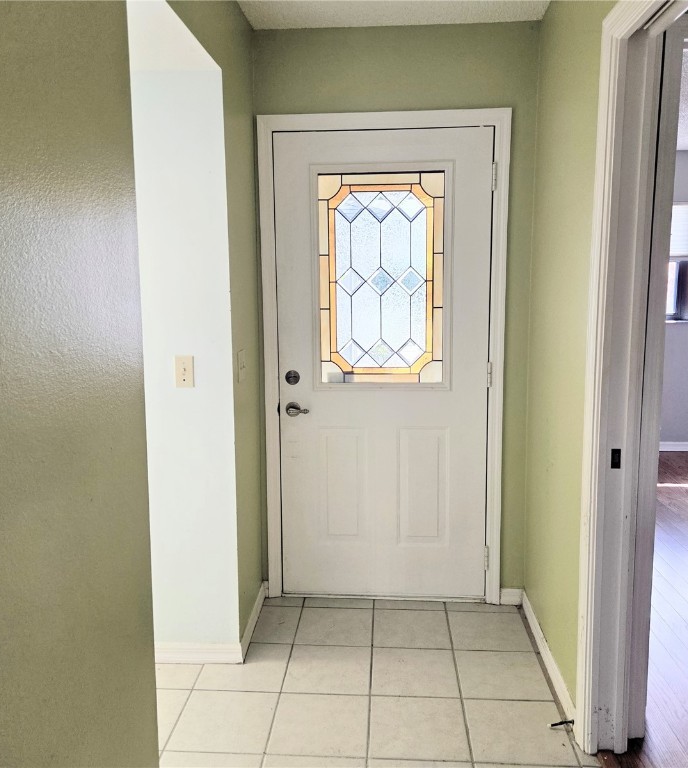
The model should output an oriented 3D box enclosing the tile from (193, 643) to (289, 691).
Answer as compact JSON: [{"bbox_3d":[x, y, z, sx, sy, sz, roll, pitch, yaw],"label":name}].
[{"bbox_3d":[-0.368,1.073,2.571,0.311,0.010,0.316,0,8,4],"label":"tile"}]

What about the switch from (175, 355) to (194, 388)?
[{"bbox_3d":[-0.574,-0.043,2.450,0.070,0.115,0.012,0,8,4],"label":"switch"}]

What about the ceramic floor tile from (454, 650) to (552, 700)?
[{"bbox_3d":[0.574,1.069,2.500,0.308,0.010,0.308,0,9,4],"label":"ceramic floor tile"}]

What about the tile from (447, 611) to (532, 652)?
[{"bbox_3d":[0.595,1.022,2.811,0.308,0.010,0.308,0,9,4],"label":"tile"}]

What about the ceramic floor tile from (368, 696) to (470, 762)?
[{"bbox_3d":[0.240,1.119,2.212,0.311,0.010,0.316,0,8,4],"label":"ceramic floor tile"}]

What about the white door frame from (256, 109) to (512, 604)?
[{"bbox_3d":[0.173,-0.071,2.996,1.045,2.125,0.110,0,8,4],"label":"white door frame"}]

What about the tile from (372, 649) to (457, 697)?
[{"bbox_3d":[0.260,1.069,2.521,0.308,0.010,0.308,0,9,4],"label":"tile"}]

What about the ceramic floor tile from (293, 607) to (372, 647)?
[{"bbox_3d":[-0.034,1.022,2.852,0.308,0.010,0.308,0,9,4],"label":"ceramic floor tile"}]

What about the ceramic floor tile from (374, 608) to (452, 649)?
[{"bbox_3d":[0.280,1.022,2.831,0.308,0.010,0.308,0,9,4],"label":"ceramic floor tile"}]

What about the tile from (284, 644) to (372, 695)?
[{"bbox_3d":[-0.053,1.073,2.550,0.311,0.010,0.316,0,8,4],"label":"tile"}]

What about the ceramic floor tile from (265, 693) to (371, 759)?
[{"bbox_3d":[-0.075,1.116,2.230,0.308,0.010,0.308,0,9,4],"label":"ceramic floor tile"}]

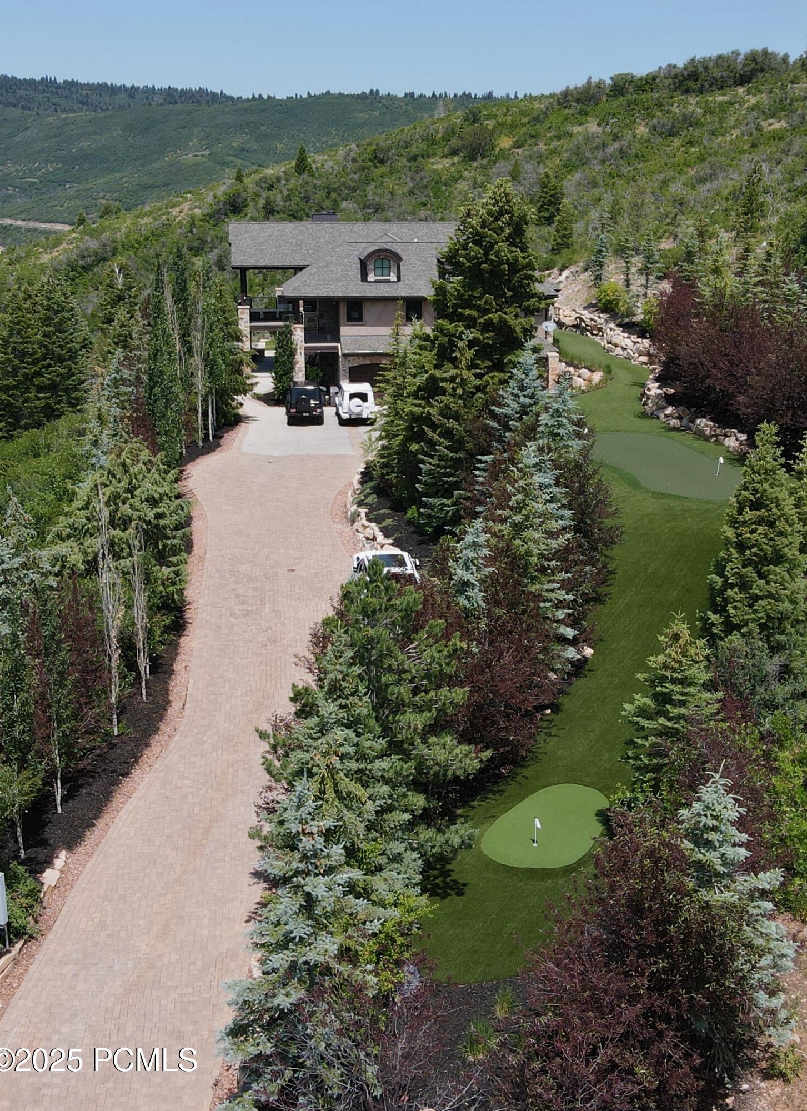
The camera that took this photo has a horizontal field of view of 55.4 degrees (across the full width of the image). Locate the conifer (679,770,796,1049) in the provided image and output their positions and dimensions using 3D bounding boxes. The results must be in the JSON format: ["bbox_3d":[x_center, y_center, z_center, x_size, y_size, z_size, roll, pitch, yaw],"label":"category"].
[{"bbox_3d":[5.614,6.281,13.382,2.900,6.240,2.900,0,23,0],"label":"conifer"}]

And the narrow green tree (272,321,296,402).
[{"bbox_3d":[-6.706,-11.091,43.400,1.350,4.610,1.350,0,23,0],"label":"narrow green tree"}]

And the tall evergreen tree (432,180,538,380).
[{"bbox_3d":[3.881,-11.287,36.226,5.600,11.640,5.600,0,23,0],"label":"tall evergreen tree"}]

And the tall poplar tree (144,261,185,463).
[{"bbox_3d":[-10.638,-8.450,34.301,1.900,8.700,1.900,0,23,0],"label":"tall poplar tree"}]

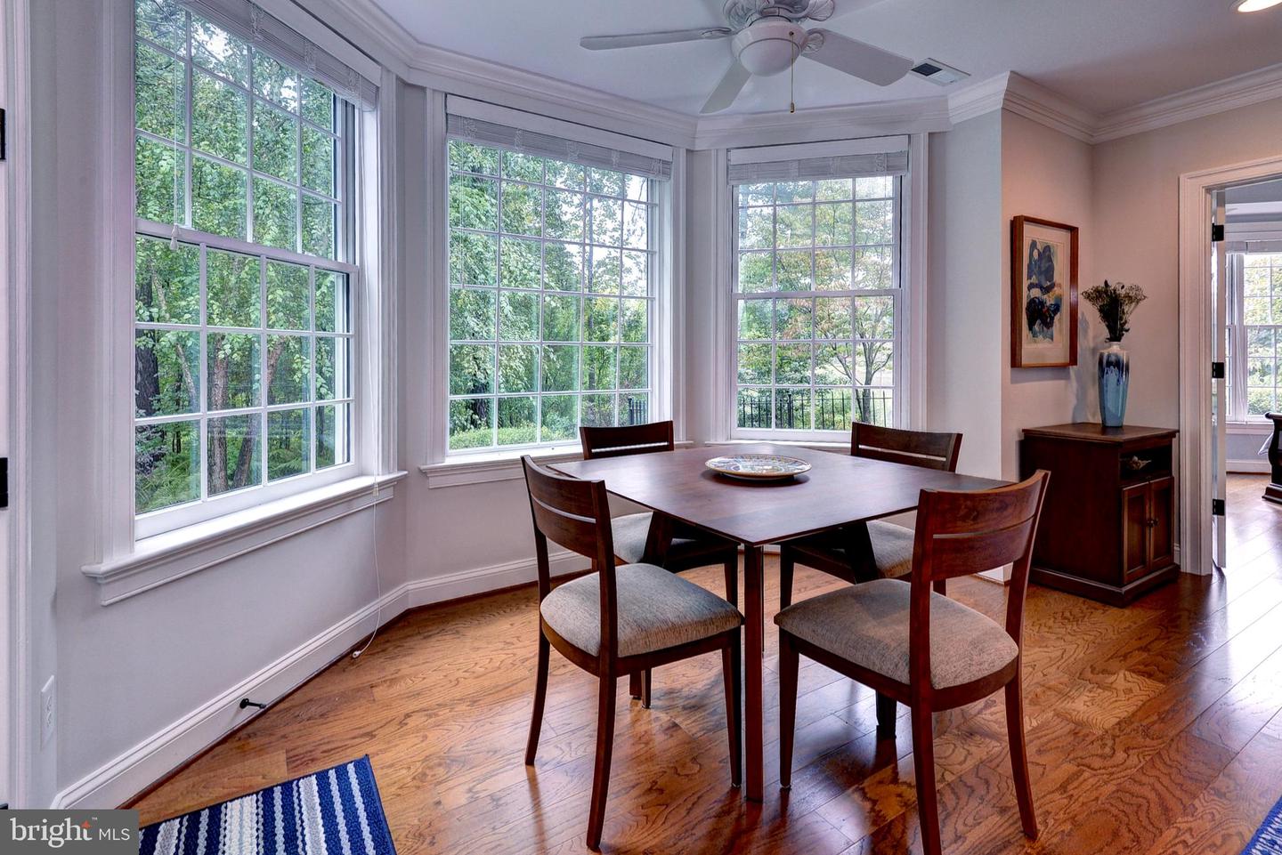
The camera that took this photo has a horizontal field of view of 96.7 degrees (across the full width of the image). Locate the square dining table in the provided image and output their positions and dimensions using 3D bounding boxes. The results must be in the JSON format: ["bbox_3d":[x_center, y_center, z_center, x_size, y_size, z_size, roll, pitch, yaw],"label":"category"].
[{"bbox_3d":[0.375,0.527,1.796,1.000,0.766,1.000,-2,5,-32],"label":"square dining table"}]

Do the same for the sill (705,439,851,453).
[{"bbox_3d":[0.998,0.146,3.273,1.236,0.105,0.160,1,4,13],"label":"sill"}]

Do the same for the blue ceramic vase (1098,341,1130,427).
[{"bbox_3d":[2.570,-0.236,3.098,0.130,0.460,0.130,3,5,40],"label":"blue ceramic vase"}]

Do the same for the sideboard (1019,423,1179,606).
[{"bbox_3d":[2.373,0.393,2.944,0.715,0.761,0.422,-2,5,-32],"label":"sideboard"}]

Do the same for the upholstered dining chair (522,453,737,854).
[{"bbox_3d":[-0.032,0.513,1.561,0.495,0.852,0.450,-3,5,-32],"label":"upholstered dining chair"}]

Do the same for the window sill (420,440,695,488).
[{"bbox_3d":[-0.379,0.177,3.016,1.524,0.105,0.160,-2,5,-31],"label":"window sill"}]

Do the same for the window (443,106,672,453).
[{"bbox_3d":[-0.393,-0.738,3.036,1.282,1.690,0.130,-2,5,-31],"label":"window"}]

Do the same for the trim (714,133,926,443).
[{"bbox_3d":[1.000,-0.764,3.272,1.156,1.726,0.110,1,4,13],"label":"trim"}]

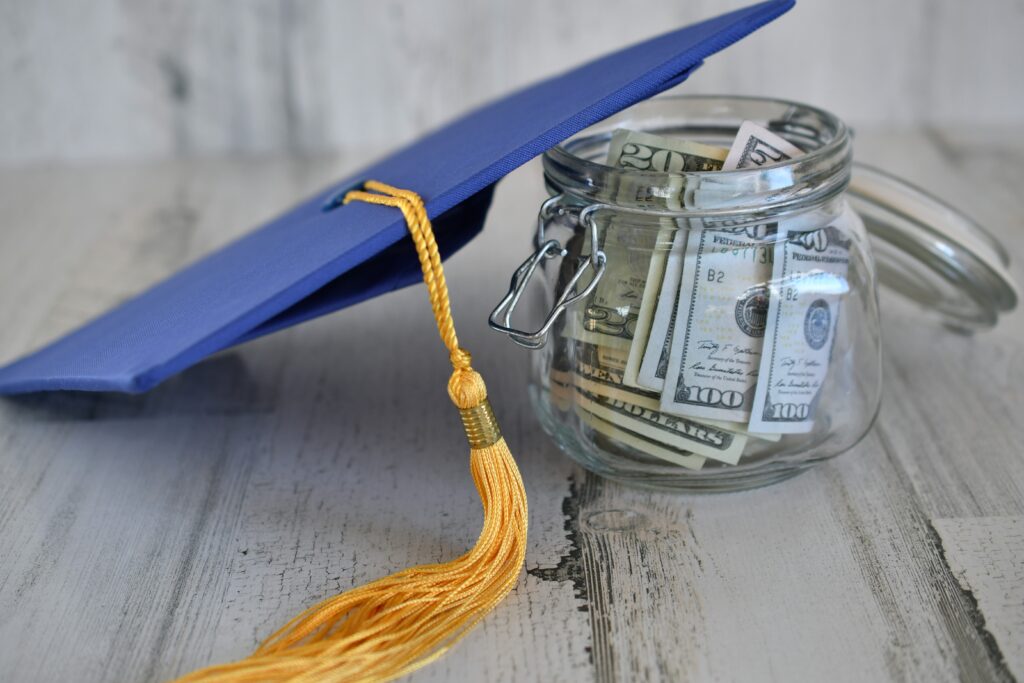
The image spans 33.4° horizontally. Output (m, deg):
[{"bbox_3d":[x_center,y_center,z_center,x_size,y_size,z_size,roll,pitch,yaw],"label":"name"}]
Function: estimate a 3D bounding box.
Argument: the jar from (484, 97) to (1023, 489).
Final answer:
[{"bbox_3d":[0.079,-0.022,0.541,0.185,0.100,0.109,-15,25,-29],"label":"jar"}]

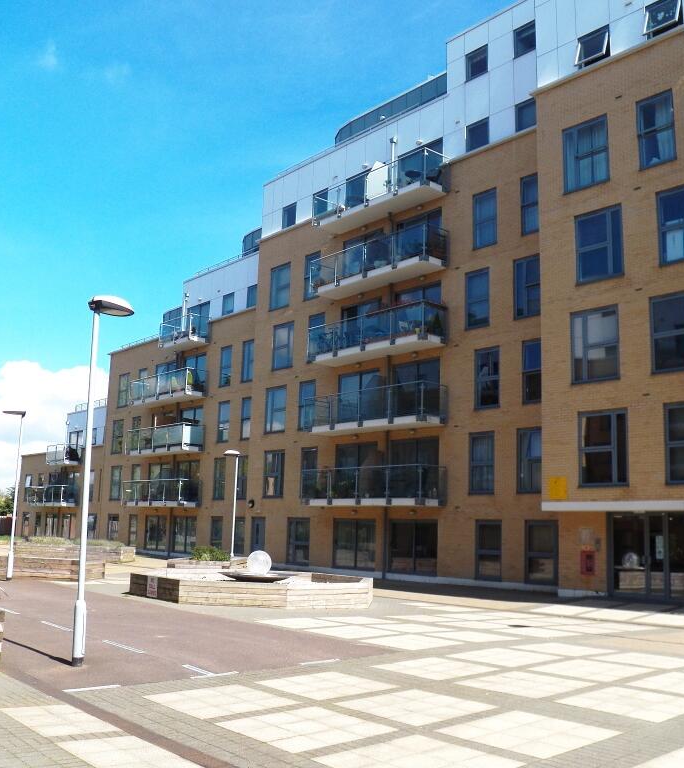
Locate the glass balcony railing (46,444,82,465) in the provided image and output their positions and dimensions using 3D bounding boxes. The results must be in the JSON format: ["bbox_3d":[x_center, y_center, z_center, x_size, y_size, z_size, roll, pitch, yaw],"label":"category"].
[{"bbox_3d":[-19.753,5.088,58.883,1.300,1.360,3.100,11,-14,-41],"label":"glass balcony railing"}]

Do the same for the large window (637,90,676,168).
[{"bbox_3d":[8.353,-6.698,21.939,0.120,1.990,1.030,8,-11,-39],"label":"large window"}]

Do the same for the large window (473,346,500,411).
[{"bbox_3d":[4.944,-0.172,27.998,0.150,2.018,1.038,11,-14,-41],"label":"large window"}]

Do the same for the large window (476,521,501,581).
[{"bbox_3d":[4.738,5.346,26.579,0.130,1.860,1.006,11,-14,-40],"label":"large window"}]

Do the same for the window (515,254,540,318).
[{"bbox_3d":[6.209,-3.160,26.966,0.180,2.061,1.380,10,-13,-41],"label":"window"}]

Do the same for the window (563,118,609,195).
[{"bbox_3d":[7.077,-6.608,23.970,0.150,1.988,1.416,11,-14,-41],"label":"window"}]

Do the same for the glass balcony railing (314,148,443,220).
[{"bbox_3d":[1.438,-7.413,32.477,1.330,1.380,6.250,11,-13,-41],"label":"glass balcony railing"}]

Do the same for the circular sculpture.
[{"bbox_3d":[-2.050,4.445,20.627,0.630,0.630,0.630,3,-10,-6],"label":"circular sculpture"}]

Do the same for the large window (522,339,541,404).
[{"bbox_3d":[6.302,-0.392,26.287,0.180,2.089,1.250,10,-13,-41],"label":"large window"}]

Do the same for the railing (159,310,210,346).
[{"bbox_3d":[-8.408,-2.671,44.495,1.250,1.500,3.200,11,-14,-40],"label":"railing"}]

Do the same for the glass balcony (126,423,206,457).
[{"bbox_3d":[-9.660,3.123,44.898,1.330,1.420,6.350,11,-14,-41],"label":"glass balcony"}]

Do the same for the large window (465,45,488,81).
[{"bbox_3d":[4.904,-11.499,29.831,0.120,1.050,1.050,8,-11,-39],"label":"large window"}]

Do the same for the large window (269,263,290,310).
[{"bbox_3d":[-2.780,-4.400,37.763,0.150,1.988,1.426,11,-14,-41],"label":"large window"}]

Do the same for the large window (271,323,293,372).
[{"bbox_3d":[-2.571,-1.664,36.930,0.120,2.080,1.430,11,-13,-41],"label":"large window"}]

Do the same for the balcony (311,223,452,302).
[{"bbox_3d":[1.300,-4.577,32.036,1.185,1.390,6.625,8,-11,-39],"label":"balcony"}]

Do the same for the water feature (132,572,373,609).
[{"bbox_3d":[-2.050,4.895,19.907,5.500,0.500,5.500,11,-14,-40],"label":"water feature"}]

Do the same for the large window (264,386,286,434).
[{"bbox_3d":[-2.897,1.159,36.681,0.150,2.018,1.416,11,-14,-41],"label":"large window"}]

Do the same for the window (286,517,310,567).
[{"bbox_3d":[-1.751,6.516,34.212,0.120,1.920,1.420,11,-13,-41],"label":"window"}]

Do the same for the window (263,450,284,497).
[{"bbox_3d":[-2.944,3.997,36.766,0.120,2.050,1.500,8,-11,-39],"label":"window"}]

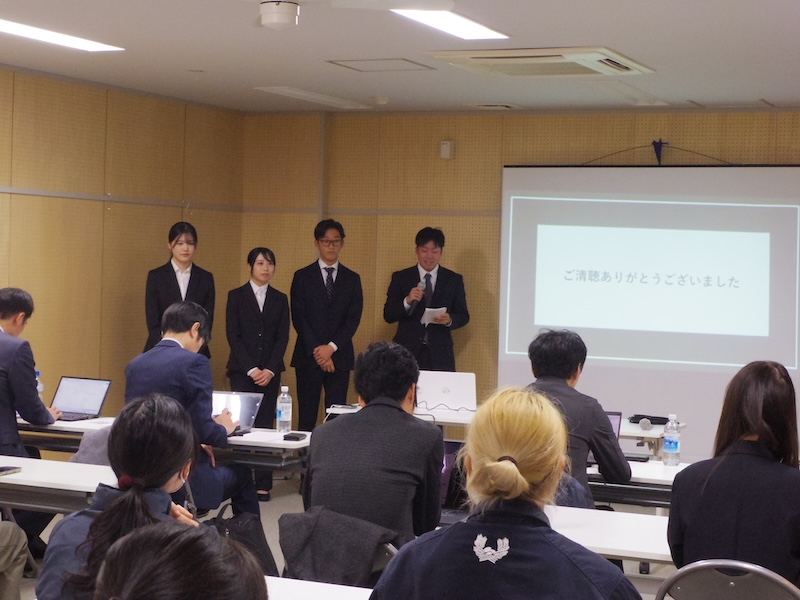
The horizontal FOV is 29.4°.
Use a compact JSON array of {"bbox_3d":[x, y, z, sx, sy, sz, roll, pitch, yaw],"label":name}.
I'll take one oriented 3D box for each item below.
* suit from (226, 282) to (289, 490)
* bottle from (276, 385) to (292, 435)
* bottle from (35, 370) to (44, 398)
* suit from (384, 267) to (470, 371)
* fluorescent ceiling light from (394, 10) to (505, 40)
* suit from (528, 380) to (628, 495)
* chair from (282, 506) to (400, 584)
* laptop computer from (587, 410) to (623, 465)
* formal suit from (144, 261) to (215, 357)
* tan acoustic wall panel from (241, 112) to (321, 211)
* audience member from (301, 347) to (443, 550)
[{"bbox_3d":[-0.886,0.535,9.488,0.395,1.296,0.280,2,2,-9],"label":"suit"},{"bbox_3d":[-0.533,0.507,7.072,0.066,0.215,0.066,2,2,24],"label":"bottle"},{"bbox_3d":[-1.812,0.455,7.642,0.066,0.214,0.066,2,2,24],"label":"bottle"},{"bbox_3d":[0.146,0.517,8.928,0.480,1.440,0.290,3,2,35],"label":"suit"},{"bbox_3d":[0.165,-1.214,6.486,0.225,0.060,1.200,3,2,24],"label":"fluorescent ceiling light"},{"bbox_3d":[0.621,0.609,5.846,0.480,0.640,0.470,2,2,24],"label":"suit"},{"bbox_3d":[-0.086,0.999,4.601,0.450,0.790,0.500,2,2,28],"label":"chair"},{"bbox_3d":[0.737,0.566,6.330,0.312,0.208,0.286,2,2,20],"label":"laptop computer"},{"bbox_3d":[-1.397,0.449,9.663,0.440,1.410,0.290,2,2,-9],"label":"formal suit"},{"bbox_3d":[-0.851,-0.991,10.933,0.640,0.660,0.025,3,2,24],"label":"tan acoustic wall panel"},{"bbox_3d":[-0.059,0.761,4.595,0.470,1.276,0.740,3,2,24],"label":"audience member"}]

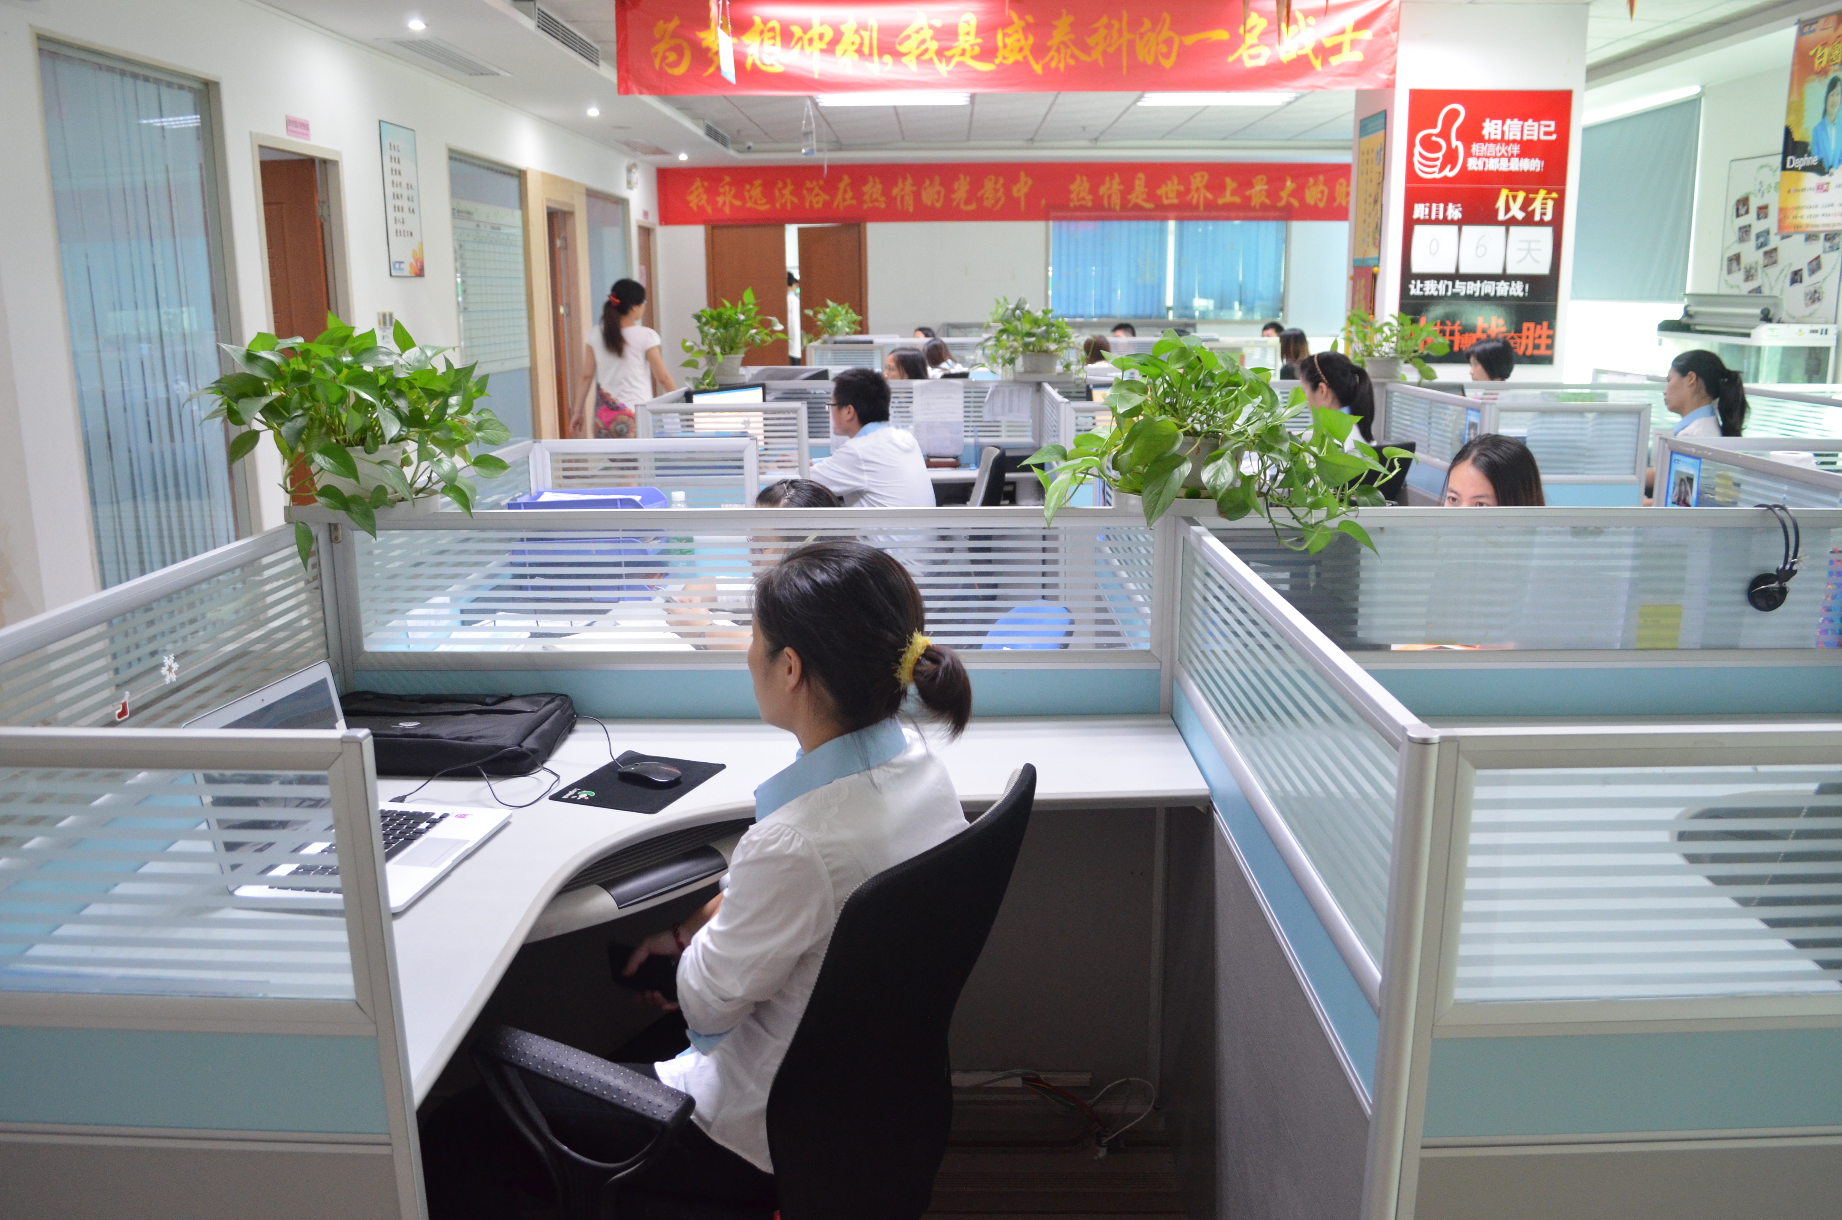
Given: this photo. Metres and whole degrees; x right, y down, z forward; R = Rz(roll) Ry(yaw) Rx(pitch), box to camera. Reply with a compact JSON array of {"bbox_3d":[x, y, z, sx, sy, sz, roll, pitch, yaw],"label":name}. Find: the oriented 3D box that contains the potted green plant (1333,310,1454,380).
[{"bbox_3d":[1.957,-1.095,5.706,0.466,0.281,0.400,0,13,0],"label":"potted green plant"}]

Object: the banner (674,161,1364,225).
[{"bbox_3d":[1.150,-4.084,13.517,7.431,0.560,0.040,0,13,0],"label":"banner"}]

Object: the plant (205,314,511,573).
[{"bbox_3d":[-0.974,-0.288,2.374,0.501,0.416,0.440,0,13,0],"label":"plant"}]

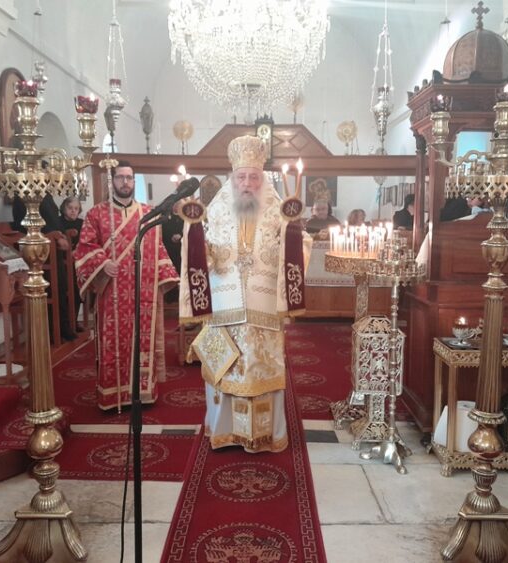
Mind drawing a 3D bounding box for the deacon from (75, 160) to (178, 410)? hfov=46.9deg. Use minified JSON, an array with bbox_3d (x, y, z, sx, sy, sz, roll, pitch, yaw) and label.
[{"bbox_3d":[-0.905,0.024,4.188,0.690,1.760,0.440,-1,7,-6],"label":"deacon"}]

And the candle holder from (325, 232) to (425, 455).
[{"bbox_3d":[0.712,0.326,3.699,0.500,1.250,0.480,0,7,1],"label":"candle holder"}]

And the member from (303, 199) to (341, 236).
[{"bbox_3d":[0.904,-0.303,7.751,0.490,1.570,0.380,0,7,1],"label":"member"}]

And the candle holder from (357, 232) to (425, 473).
[{"bbox_3d":[0.783,0.367,3.249,0.320,1.280,0.320,0,7,1],"label":"candle holder"}]

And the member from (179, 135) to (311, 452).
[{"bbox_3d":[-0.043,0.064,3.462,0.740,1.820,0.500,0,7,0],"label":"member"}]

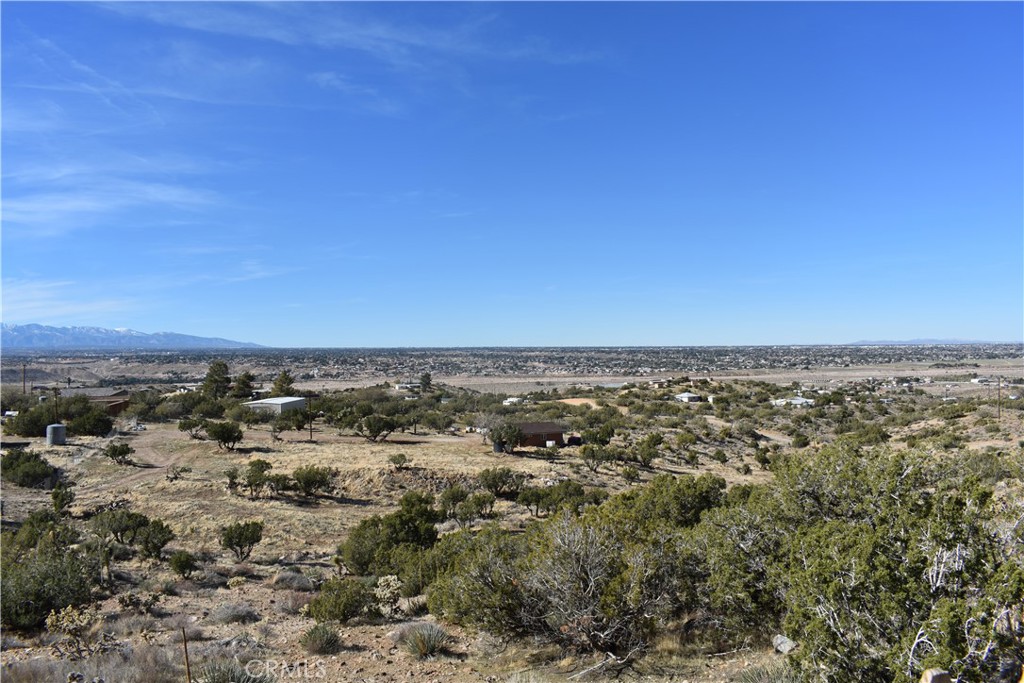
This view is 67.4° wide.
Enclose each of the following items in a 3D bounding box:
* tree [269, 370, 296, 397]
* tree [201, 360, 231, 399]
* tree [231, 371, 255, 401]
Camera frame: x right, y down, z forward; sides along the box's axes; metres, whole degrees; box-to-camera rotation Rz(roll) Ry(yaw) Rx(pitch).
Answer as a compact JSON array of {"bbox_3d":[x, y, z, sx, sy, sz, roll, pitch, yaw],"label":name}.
[{"bbox_3d":[-66.040,12.500,222.000,7.140,8.240,7.140,0,0,0],"label":"tree"},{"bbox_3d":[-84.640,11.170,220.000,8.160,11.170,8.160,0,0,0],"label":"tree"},{"bbox_3d":[-76.830,12.750,220.000,6.940,8.310,6.940,0,0,0],"label":"tree"}]

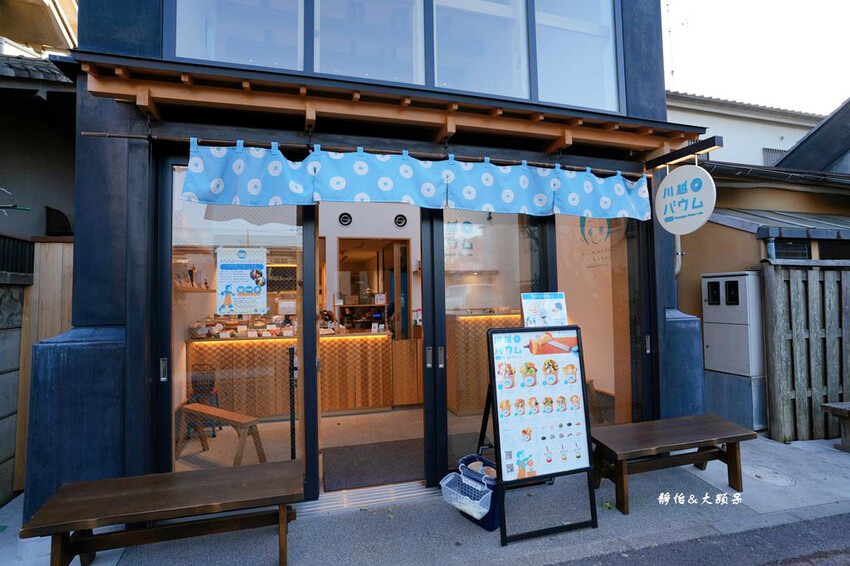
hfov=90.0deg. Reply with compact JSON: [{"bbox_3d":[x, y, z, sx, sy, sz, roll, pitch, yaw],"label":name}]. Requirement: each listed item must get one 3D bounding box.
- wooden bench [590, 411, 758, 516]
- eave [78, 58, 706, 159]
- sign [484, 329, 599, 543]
[{"bbox_3d":[1.767,1.260,3.026,1.271,0.394,0.483,0,-2,-16],"label":"wooden bench"},{"bbox_3d":[0.176,-1.112,2.884,4.200,0.250,0.420,0,-2,-16],"label":"eave"},{"bbox_3d":[0.649,0.867,2.674,0.640,1.188,0.492,0,-2,-16],"label":"sign"}]

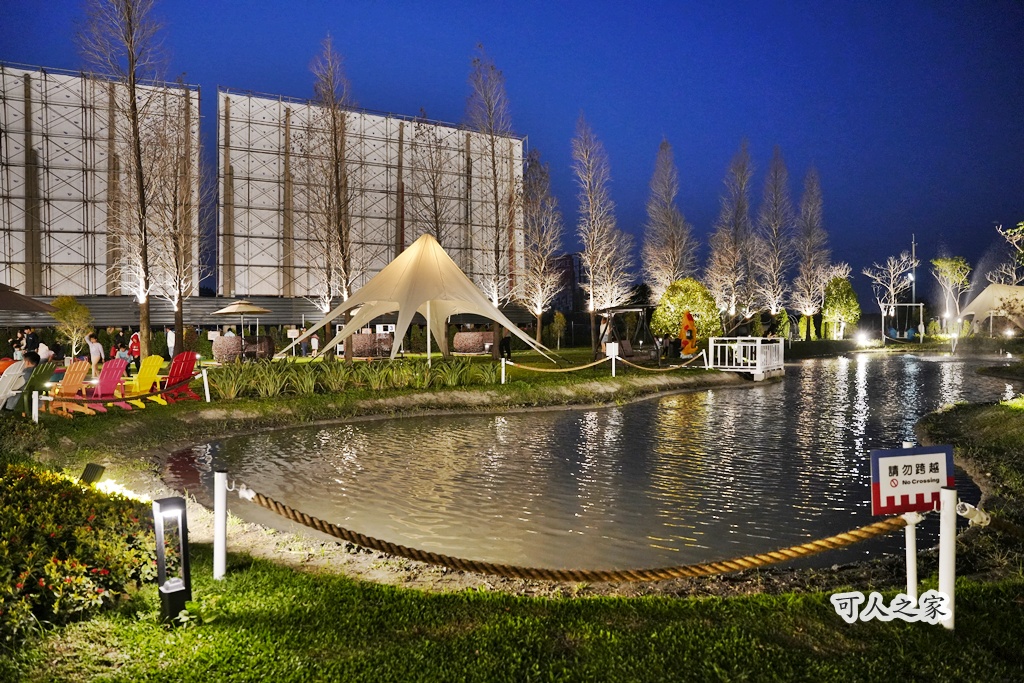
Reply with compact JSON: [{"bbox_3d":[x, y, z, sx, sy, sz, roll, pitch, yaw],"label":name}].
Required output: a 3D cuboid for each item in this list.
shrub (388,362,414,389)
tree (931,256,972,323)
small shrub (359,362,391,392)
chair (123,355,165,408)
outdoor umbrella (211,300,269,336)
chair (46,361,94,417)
[{"bbox_3d":[-2.816,0.816,17.426,0.680,0.700,0.660,0,1,0],"label":"shrub"},{"bbox_3d":[37.964,-3.628,58.917,3.600,7.300,3.600,0,1,0],"label":"tree"},{"bbox_3d":[-3.263,0.842,16.200,0.750,0.700,0.720,0,1,0],"label":"small shrub"},{"bbox_3d":[-7.320,0.777,13.403,0.880,0.980,0.740,1,2,20],"label":"chair"},{"bbox_3d":[-12.369,-0.496,31.168,2.800,2.800,2.800,0,1,0],"label":"outdoor umbrella"},{"bbox_3d":[-7.722,0.819,11.900,0.840,0.950,0.720,0,1,22],"label":"chair"}]

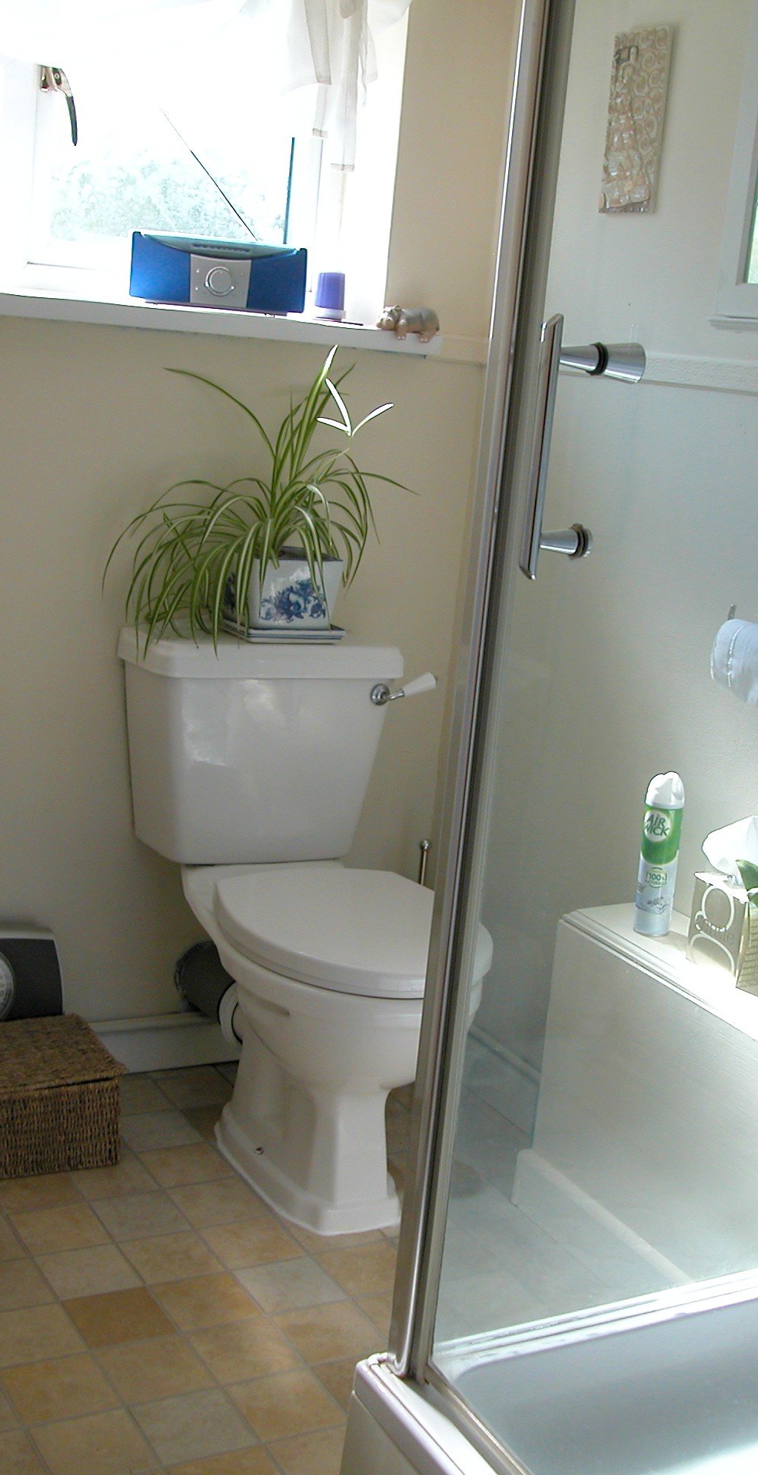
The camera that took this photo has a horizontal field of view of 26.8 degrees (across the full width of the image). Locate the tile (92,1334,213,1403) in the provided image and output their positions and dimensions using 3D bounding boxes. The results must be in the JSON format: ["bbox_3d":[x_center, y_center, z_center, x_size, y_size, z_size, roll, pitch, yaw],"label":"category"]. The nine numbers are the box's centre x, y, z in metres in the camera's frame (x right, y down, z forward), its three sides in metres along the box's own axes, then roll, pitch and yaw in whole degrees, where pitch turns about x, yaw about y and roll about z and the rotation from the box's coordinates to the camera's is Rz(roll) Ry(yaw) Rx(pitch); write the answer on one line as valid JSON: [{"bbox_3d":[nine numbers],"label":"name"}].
[{"bbox_3d":[-0.274,0.775,1.950,0.116,0.008,0.116,0,12,-30],"label":"tile"}]

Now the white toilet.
[{"bbox_3d":[-0.082,0.285,2.531,0.475,0.805,0.735,-1,13,-30],"label":"white toilet"}]

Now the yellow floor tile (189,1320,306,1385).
[{"bbox_3d":[-0.169,0.785,2.027,0.120,0.010,0.120,-1,13,-30],"label":"yellow floor tile"}]

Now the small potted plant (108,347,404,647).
[{"bbox_3d":[-0.174,-0.394,2.577,0.455,0.500,0.320,-1,13,-30],"label":"small potted plant"}]

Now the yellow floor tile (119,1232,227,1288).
[{"bbox_3d":[-0.288,0.727,2.220,0.120,0.008,0.120,-1,13,-30],"label":"yellow floor tile"}]

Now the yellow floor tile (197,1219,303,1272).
[{"bbox_3d":[-0.182,0.726,2.281,0.120,0.008,0.120,-1,13,-30],"label":"yellow floor tile"}]

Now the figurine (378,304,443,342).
[{"bbox_3d":[0.046,-0.715,2.754,0.117,0.068,0.060,-5,15,-43],"label":"figurine"}]

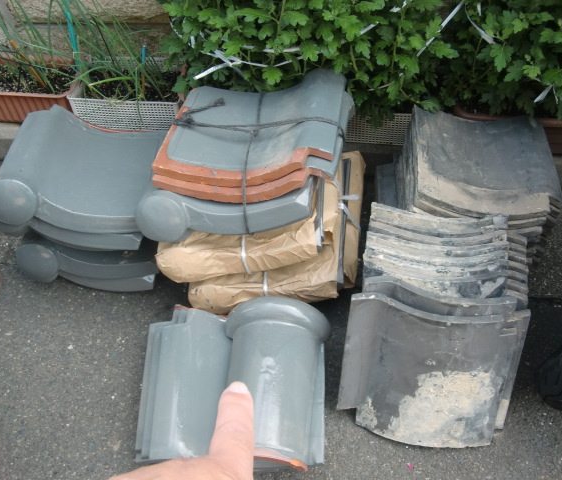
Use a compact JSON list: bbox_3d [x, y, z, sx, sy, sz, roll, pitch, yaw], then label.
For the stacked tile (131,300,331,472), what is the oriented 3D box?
[{"bbox_3d":[-0.071,0.240,1.216,0.307,0.125,0.295,-1,45,1],"label":"stacked tile"}]

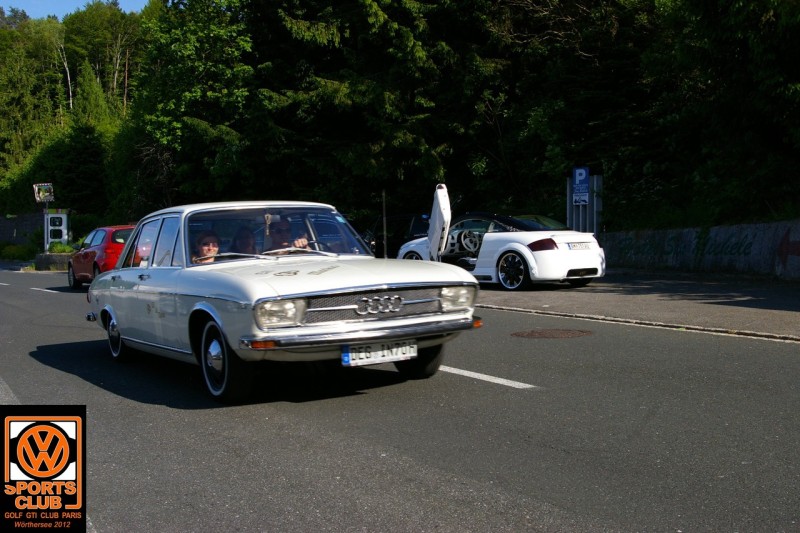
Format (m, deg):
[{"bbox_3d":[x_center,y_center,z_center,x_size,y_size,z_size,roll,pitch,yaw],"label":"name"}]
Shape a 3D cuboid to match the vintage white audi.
[{"bbox_3d":[-1.278,0.137,7.714,1.730,1.410,4.600,-3,2,-30],"label":"vintage white audi"}]

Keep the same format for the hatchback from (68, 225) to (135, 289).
[{"bbox_3d":[-6.270,-0.238,20.933,1.730,1.440,4.200,-3,2,-31],"label":"hatchback"}]

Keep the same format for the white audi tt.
[{"bbox_3d":[1.627,-0.321,16.446,1.790,1.330,4.040,-3,2,-40],"label":"white audi tt"}]

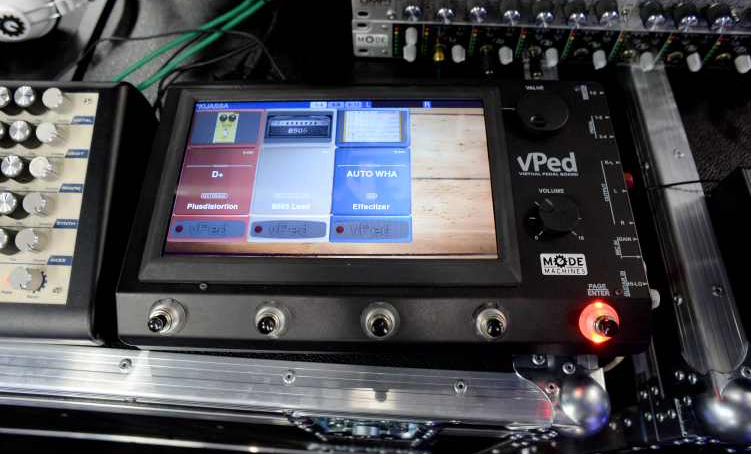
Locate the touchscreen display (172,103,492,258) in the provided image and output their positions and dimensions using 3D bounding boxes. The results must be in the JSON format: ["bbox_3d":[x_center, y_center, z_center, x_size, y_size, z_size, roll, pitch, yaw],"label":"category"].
[{"bbox_3d":[-0.029,-0.036,0.362,0.221,0.010,0.129,0,65,1],"label":"touchscreen display"}]

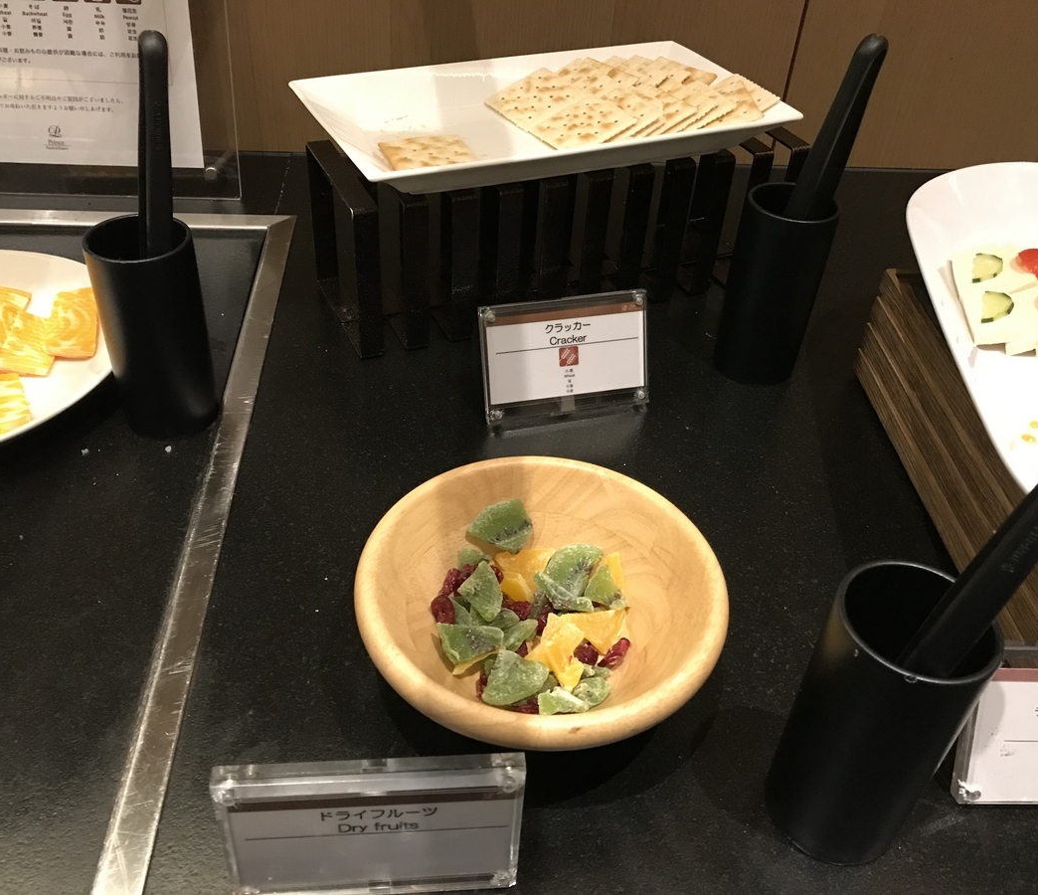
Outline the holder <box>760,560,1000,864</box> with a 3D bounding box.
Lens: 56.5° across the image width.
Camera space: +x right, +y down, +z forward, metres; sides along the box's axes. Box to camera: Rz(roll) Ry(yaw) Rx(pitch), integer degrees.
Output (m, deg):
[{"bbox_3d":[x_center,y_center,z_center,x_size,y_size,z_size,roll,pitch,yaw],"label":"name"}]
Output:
[{"bbox_3d":[0.124,0.096,0.339,0.051,0.109,0.051,4,40,0],"label":"holder"}]

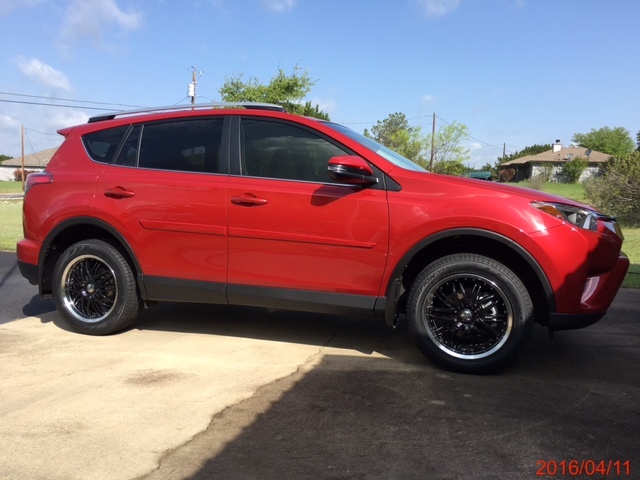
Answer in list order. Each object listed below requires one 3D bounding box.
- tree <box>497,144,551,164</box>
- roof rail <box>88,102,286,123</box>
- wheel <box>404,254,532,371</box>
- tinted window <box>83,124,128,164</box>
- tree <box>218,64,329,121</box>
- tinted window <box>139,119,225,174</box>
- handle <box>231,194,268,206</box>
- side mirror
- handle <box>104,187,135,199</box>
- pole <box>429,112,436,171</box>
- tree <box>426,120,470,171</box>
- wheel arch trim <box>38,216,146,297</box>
[{"bbox_3d":[28.464,-10.630,75.000,8.110,5.460,6.500,1,6,0],"label":"tree"},{"bbox_3d":[-0.993,-0.921,3.862,1.630,0.110,0.070,2,6,17],"label":"roof rail"},{"bbox_3d":[0.881,0.435,3.203,0.710,0.710,0.235,2,6,17],"label":"wheel"},{"bbox_3d":[-1.582,-0.697,3.914,0.420,0.270,0.060,2,-10,20],"label":"tinted window"},{"bbox_3d":[-2.480,-5.822,28.000,5.640,6.680,5.300,1,6,0],"label":"tree"},{"bbox_3d":[-0.963,-0.647,3.706,0.670,0.380,0.060,2,-11,17],"label":"tinted window"},{"bbox_3d":[-0.454,-0.255,3.453,0.250,0.070,0.060,2,6,17],"label":"handle"},{"bbox_3d":[0.201,-0.418,3.204,0.230,0.180,0.240,2,6,17],"label":"side mirror"},{"bbox_3d":[-1.400,-0.328,3.746,0.250,0.070,0.060,2,6,17],"label":"handle"},{"bbox_3d":[9.626,-7.592,46.000,0.260,6.690,0.260,1,6,0],"label":"pole"},{"bbox_3d":[10.700,-7.133,45.000,3.860,5.790,3.700,1,6,0],"label":"tree"},{"bbox_3d":[-1.652,0.133,3.904,0.950,0.590,0.100,2,6,17],"label":"wheel arch trim"}]

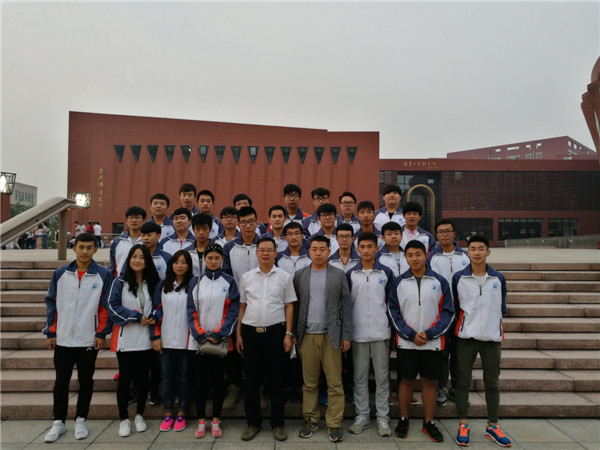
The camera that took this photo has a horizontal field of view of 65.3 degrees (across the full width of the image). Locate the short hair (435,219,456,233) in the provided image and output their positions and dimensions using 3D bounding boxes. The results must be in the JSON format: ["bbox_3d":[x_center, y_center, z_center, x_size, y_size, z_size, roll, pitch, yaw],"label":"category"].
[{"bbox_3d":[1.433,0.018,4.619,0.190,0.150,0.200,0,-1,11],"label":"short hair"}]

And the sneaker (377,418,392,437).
[{"bbox_3d":[0.757,1.787,4.200,0.110,0.120,0.290,0,-1,-1],"label":"sneaker"}]

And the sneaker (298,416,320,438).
[{"bbox_3d":[0.088,1.782,4.175,0.110,0.120,0.290,0,-1,22],"label":"sneaker"}]

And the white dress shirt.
[{"bbox_3d":[-0.286,0.620,4.120,0.510,0.560,0.290,0,0,-3],"label":"white dress shirt"}]

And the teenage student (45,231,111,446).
[{"bbox_3d":[-1.969,0.943,4.150,0.580,1.770,0.350,1,-1,-13],"label":"teenage student"}]

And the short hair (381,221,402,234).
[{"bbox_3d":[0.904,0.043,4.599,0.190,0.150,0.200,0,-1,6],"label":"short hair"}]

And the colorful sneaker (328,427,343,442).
[{"bbox_3d":[0.324,1.807,4.172,0.105,0.110,0.285,0,0,-6],"label":"colorful sneaker"}]

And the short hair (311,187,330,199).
[{"bbox_3d":[0.245,-0.360,5.601,0.200,0.165,0.210,0,0,0],"label":"short hair"}]

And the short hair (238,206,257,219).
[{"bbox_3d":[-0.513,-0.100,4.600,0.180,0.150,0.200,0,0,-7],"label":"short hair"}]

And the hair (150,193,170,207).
[{"bbox_3d":[-1.635,-0.289,5.479,0.215,0.160,0.205,0,-1,-7],"label":"hair"}]

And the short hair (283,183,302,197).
[{"bbox_3d":[-0.087,-0.406,5.619,0.195,0.165,0.210,0,-1,0],"label":"short hair"}]

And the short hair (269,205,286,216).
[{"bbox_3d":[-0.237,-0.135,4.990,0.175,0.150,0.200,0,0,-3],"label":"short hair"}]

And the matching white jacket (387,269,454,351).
[{"bbox_3d":[1.077,0.734,4.140,0.570,0.710,0.330,0,0,10],"label":"matching white jacket"}]

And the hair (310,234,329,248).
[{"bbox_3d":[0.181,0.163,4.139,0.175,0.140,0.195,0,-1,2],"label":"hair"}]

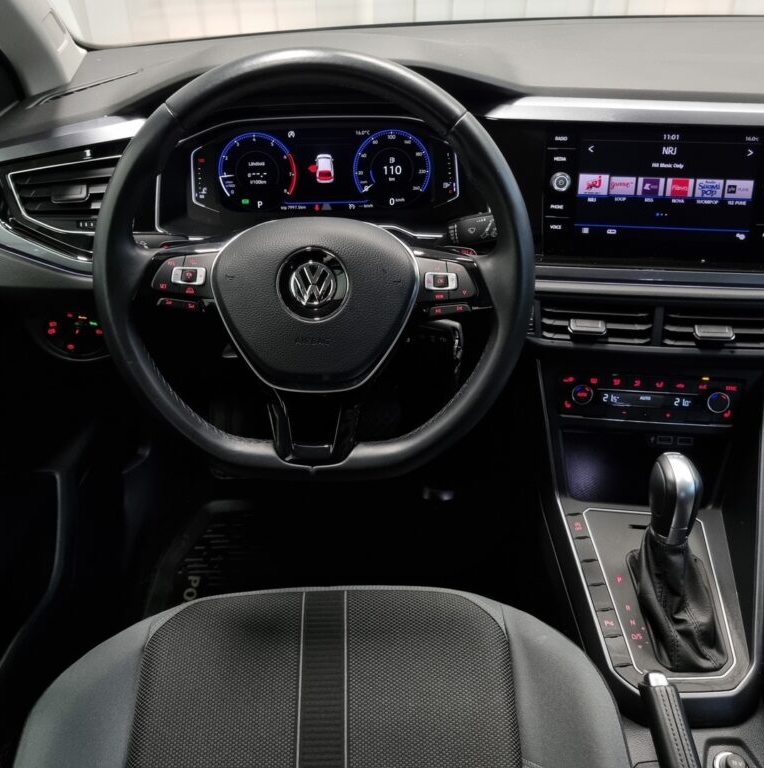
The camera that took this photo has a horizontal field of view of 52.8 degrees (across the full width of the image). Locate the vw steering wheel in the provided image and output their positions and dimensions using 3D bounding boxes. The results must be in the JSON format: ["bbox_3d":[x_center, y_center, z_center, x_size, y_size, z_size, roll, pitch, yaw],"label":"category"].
[{"bbox_3d":[-0.056,-0.092,0.656,0.370,0.355,0.100,1,15,-2],"label":"vw steering wheel"}]

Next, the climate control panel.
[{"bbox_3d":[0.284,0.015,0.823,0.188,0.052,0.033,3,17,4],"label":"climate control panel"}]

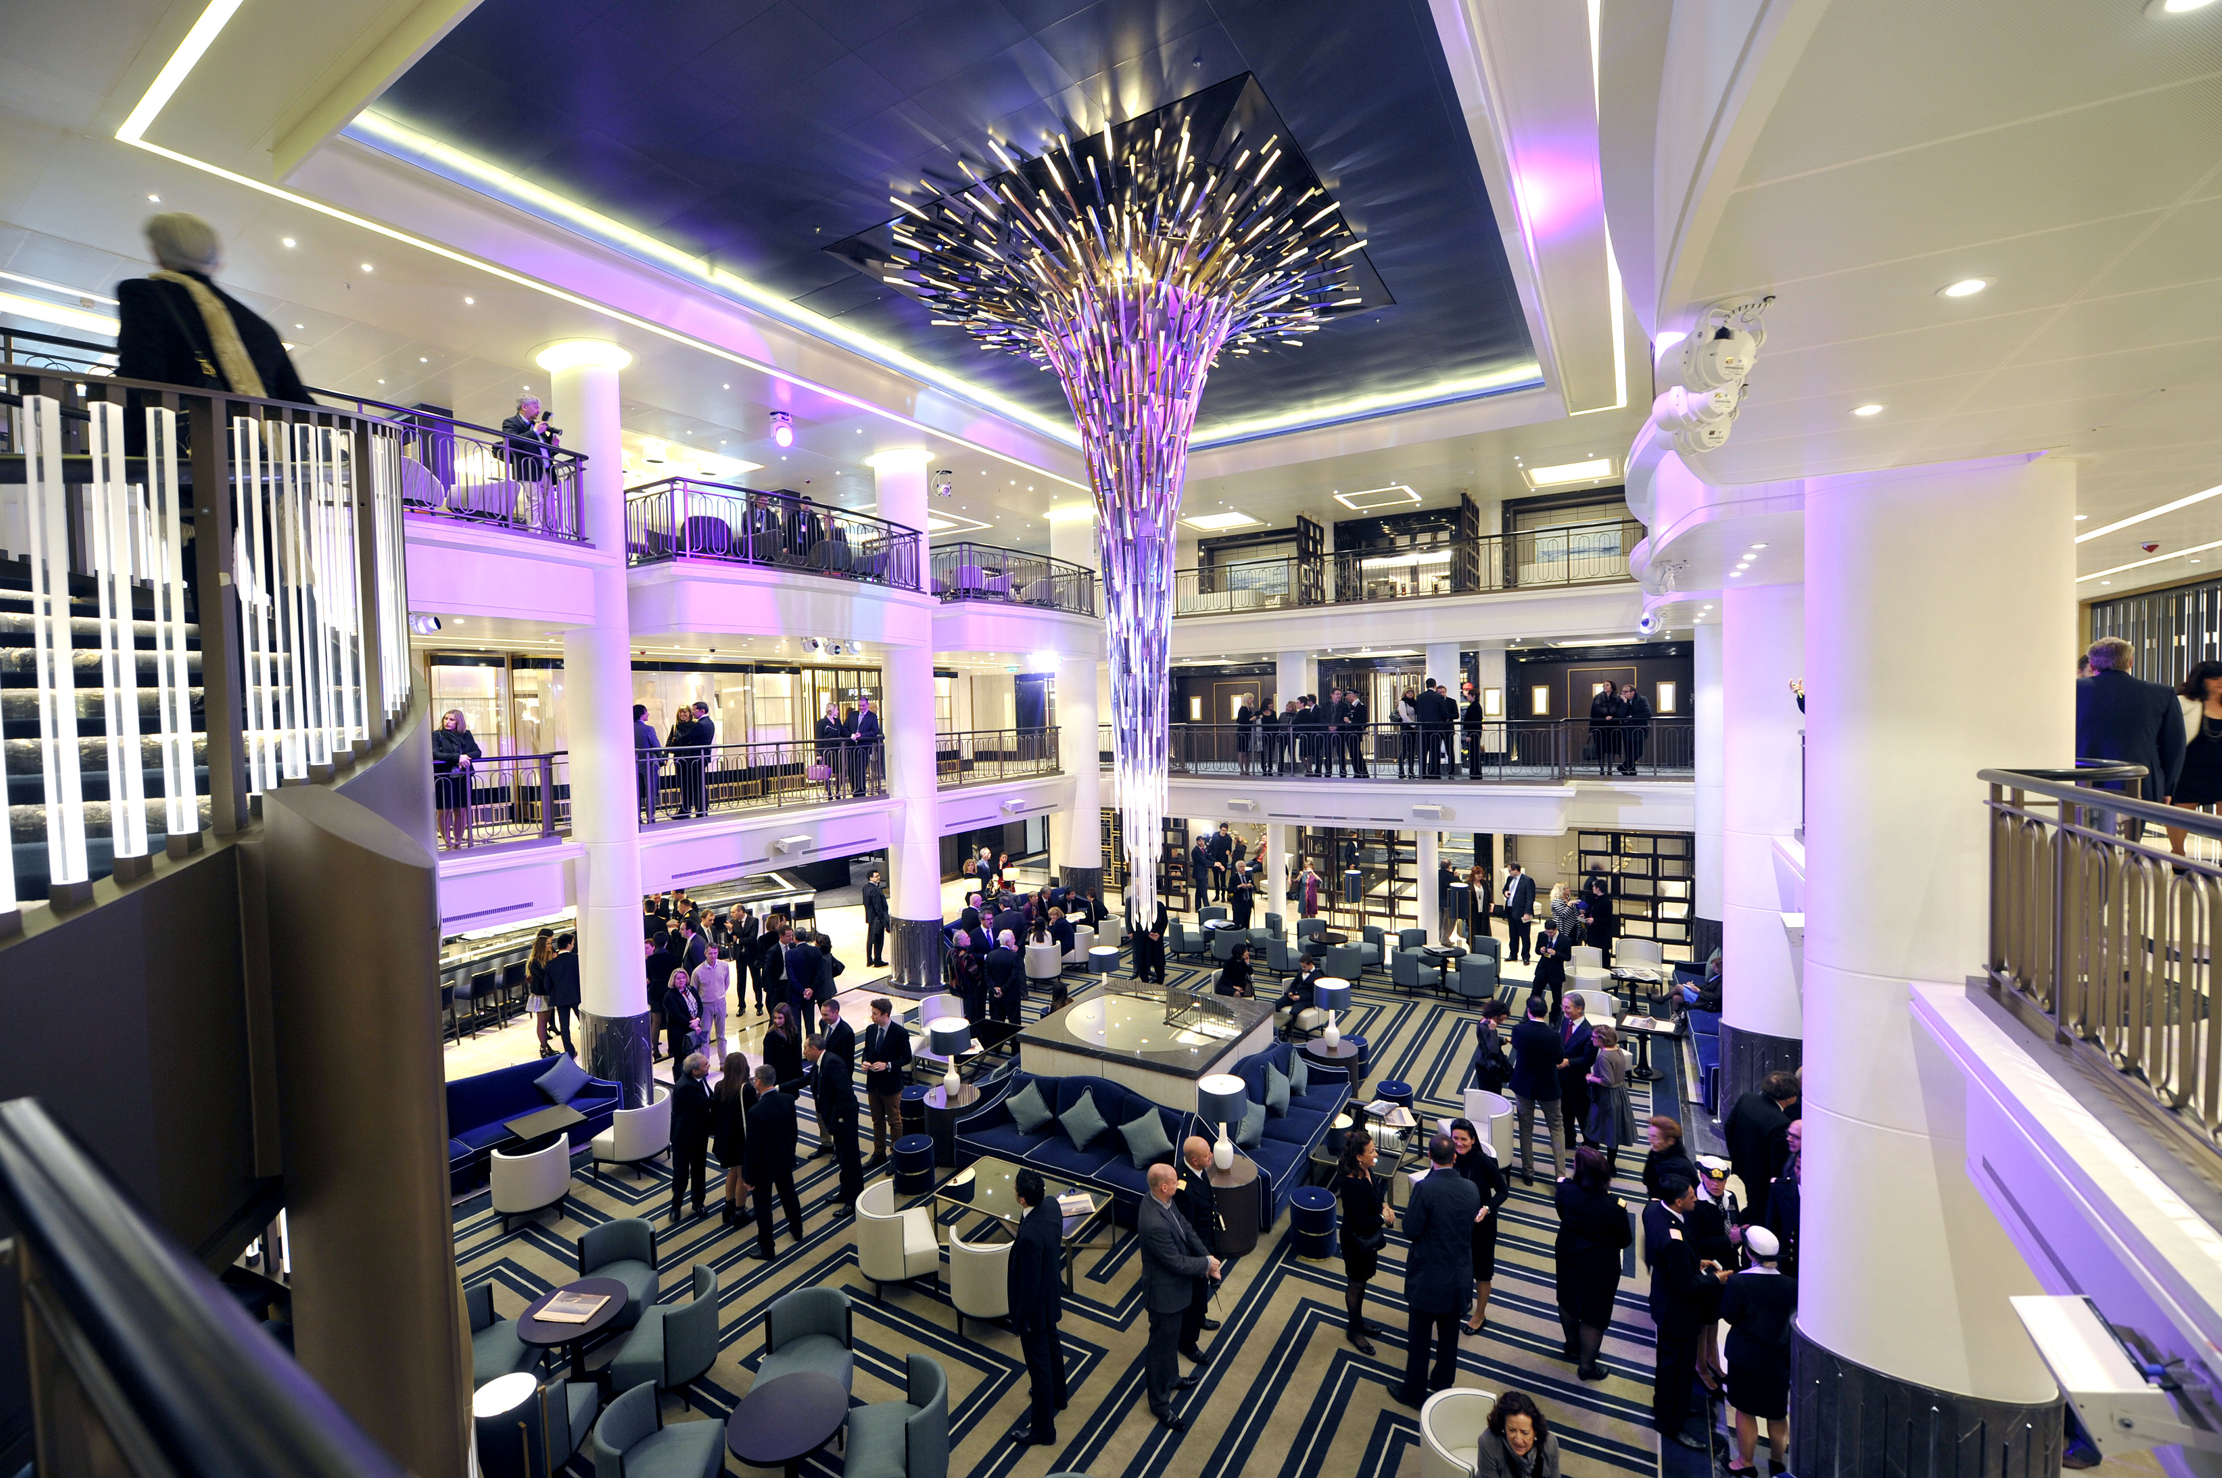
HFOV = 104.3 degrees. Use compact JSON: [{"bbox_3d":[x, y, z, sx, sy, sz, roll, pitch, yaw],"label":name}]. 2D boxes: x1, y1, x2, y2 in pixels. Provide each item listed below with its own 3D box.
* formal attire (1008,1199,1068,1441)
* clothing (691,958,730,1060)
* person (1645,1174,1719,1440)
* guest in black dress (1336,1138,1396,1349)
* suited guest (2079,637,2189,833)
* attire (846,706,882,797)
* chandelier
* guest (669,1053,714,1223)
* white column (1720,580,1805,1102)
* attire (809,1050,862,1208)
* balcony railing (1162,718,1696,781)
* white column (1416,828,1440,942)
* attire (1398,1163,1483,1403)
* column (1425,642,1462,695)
[{"bbox_3d":[-0.526,4.042,6.060,0.370,1.620,0.500,0,2,31],"label":"formal attire"},{"bbox_3d":[-5.707,3.864,12.321,0.530,1.470,0.330,-3,2,-27],"label":"clothing"},{"bbox_3d":[3.812,3.776,5.811,0.380,1.780,0.520,-1,2,22],"label":"person"},{"bbox_3d":[1.992,3.925,6.799,0.380,1.690,0.460,0,2,30],"label":"guest in black dress"},{"bbox_3d":[6.389,0.229,5.520,0.340,1.780,0.560,-3,3,-44],"label":"suited guest"},{"bbox_3d":[-4.481,0.212,15.604,0.560,1.620,0.380,-1,2,4],"label":"attire"},{"bbox_3d":[0.367,-1.663,11.230,5.800,8.400,5.800,0,2,32],"label":"chandelier"},{"bbox_3d":[-4.200,3.950,8.635,0.360,1.640,0.520,-1,2,15],"label":"guest"},{"bbox_3d":[7.074,1.321,9.087,1.080,6.000,0.650,0,2,32],"label":"white column"},{"bbox_3d":[-2.694,3.796,8.406,0.620,1.500,0.500,-3,2,-30],"label":"attire"},{"bbox_3d":[5.131,0.241,16.049,9.650,1.100,0.600,0,2,32],"label":"balcony railing"},{"bbox_3d":[6.171,2.798,16.784,0.380,2.550,0.380,0,2,32],"label":"white column"},{"bbox_3d":[2.327,3.855,6.138,0.560,1.620,0.420,-1,2,15],"label":"attire"},{"bbox_3d":[6.870,-0.663,17.875,0.660,2.680,0.660,0,2,32],"label":"column"}]

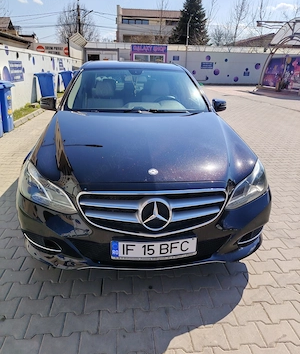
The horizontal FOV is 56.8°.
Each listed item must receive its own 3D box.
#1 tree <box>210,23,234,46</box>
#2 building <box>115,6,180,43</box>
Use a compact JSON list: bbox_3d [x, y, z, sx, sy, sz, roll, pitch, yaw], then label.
[{"bbox_3d":[10.323,-17.877,39.484,3.400,6.500,3.400,-1,22,-6],"label":"tree"},{"bbox_3d":[-0.189,-25.557,52.529,12.600,10.500,9.000,-1,22,-6],"label":"building"}]

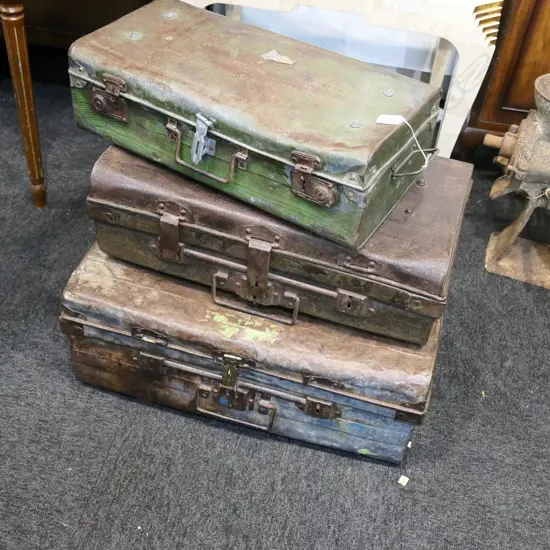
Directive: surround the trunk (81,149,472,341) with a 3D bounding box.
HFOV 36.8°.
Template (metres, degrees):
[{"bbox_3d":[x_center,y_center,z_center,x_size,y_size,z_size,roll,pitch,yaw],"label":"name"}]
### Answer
[{"bbox_3d":[0.017,-0.125,1.545,0.646,0.182,0.326,16,48,9],"label":"trunk"}]

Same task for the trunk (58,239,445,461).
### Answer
[{"bbox_3d":[-0.024,0.081,1.665,0.690,0.273,0.378,14,46,7],"label":"trunk"}]

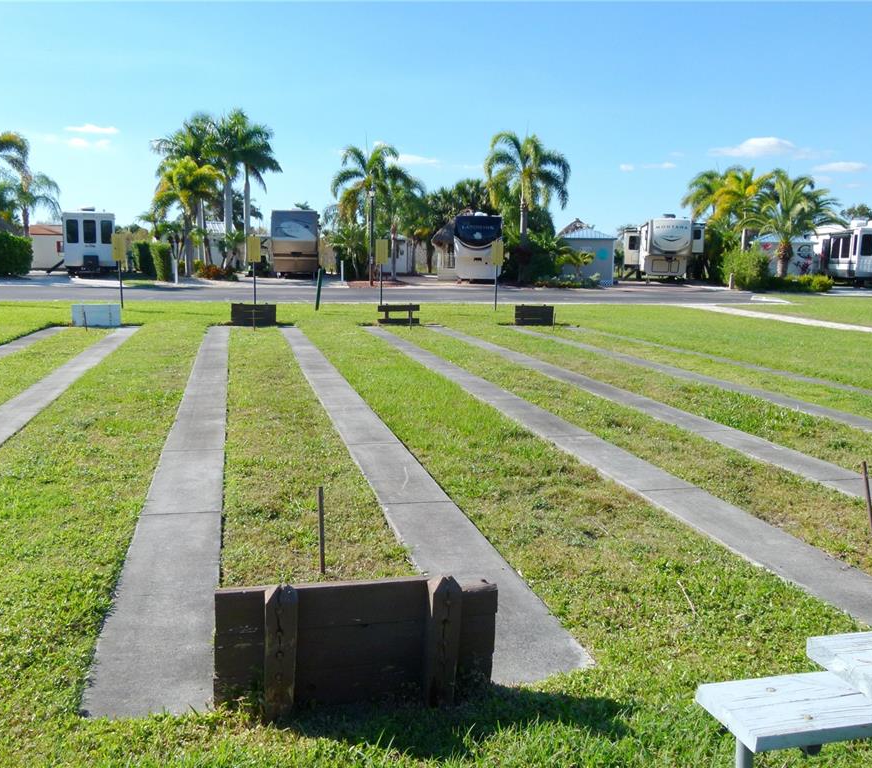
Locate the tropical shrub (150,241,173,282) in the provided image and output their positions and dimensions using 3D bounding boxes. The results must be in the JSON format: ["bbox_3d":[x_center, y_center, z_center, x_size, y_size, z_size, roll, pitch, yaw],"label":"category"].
[{"bbox_3d":[-12.909,-5.851,36.235,1.050,1.950,1.150,-2,10,-15],"label":"tropical shrub"}]

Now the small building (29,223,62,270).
[{"bbox_3d":[-28.347,-9.879,55.923,3.300,3.100,3.600,-2,10,-16],"label":"small building"}]

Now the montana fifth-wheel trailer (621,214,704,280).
[{"bbox_3d":[15.056,-9.070,51.712,4.200,3.950,11.200,2,10,9],"label":"montana fifth-wheel trailer"}]

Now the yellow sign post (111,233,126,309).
[{"bbox_3d":[-8.072,-2.912,19.631,0.340,2.000,0.070,-2,10,-14],"label":"yellow sign post"}]

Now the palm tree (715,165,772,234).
[{"bbox_3d":[18.424,-9.582,45.962,3.628,6.618,3.628,5,10,21],"label":"palm tree"}]

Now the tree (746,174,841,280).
[{"bbox_3d":[18.225,-7.777,39.310,4.800,5.800,4.700,1,10,0],"label":"tree"}]

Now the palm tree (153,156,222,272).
[{"bbox_3d":[-15.050,-10.087,46.496,4.200,7.000,4.200,1,10,0],"label":"palm tree"}]

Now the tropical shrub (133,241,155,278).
[{"bbox_3d":[-16.127,-6.949,42.607,1.200,2.100,1.300,-1,10,-12],"label":"tropical shrub"}]

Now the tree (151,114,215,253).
[{"bbox_3d":[-14.741,-11.376,45.757,4.232,9.152,4.232,-2,10,-17],"label":"tree"}]

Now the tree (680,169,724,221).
[{"bbox_3d":[18.031,-10.097,49.470,4.200,6.800,4.200,1,10,0],"label":"tree"}]

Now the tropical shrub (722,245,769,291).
[{"bbox_3d":[15.182,-5.795,37.806,2.250,2.300,2.100,1,10,0],"label":"tropical shrub"}]

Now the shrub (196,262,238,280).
[{"bbox_3d":[-11.017,-5.739,38.720,2.100,0.950,1.300,1,10,0],"label":"shrub"}]

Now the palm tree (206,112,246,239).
[{"bbox_3d":[-12.453,-11.643,46.235,3.300,9.418,3.300,-1,10,-15],"label":"palm tree"}]

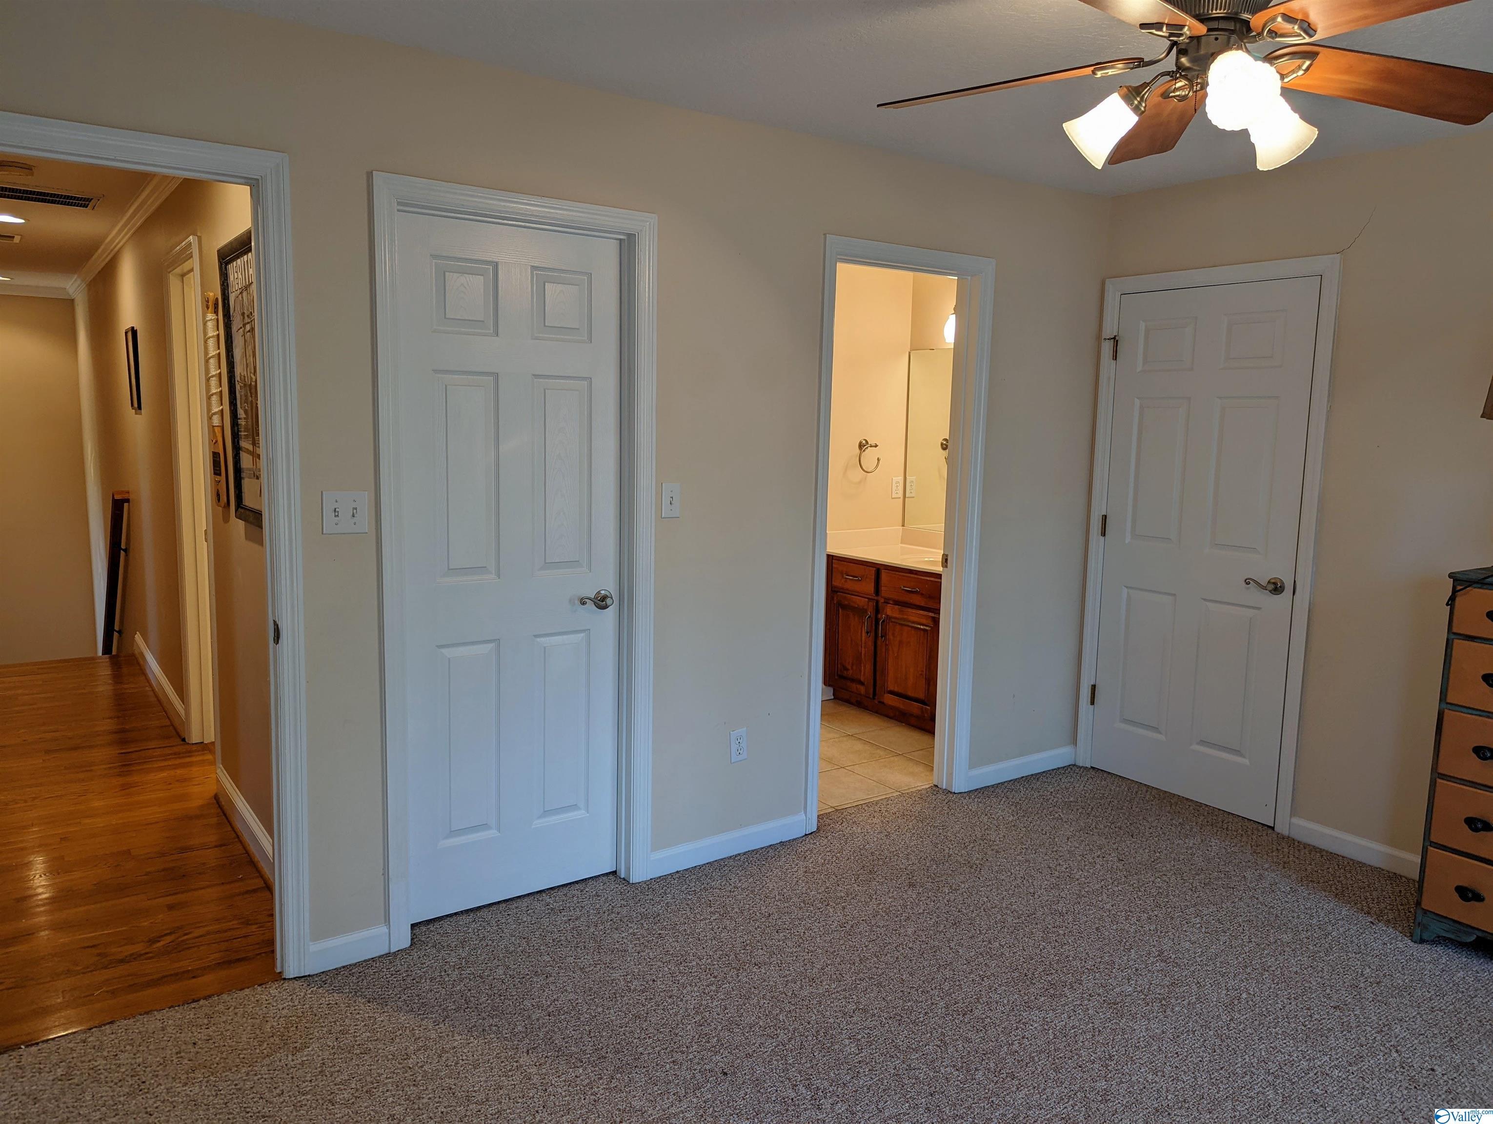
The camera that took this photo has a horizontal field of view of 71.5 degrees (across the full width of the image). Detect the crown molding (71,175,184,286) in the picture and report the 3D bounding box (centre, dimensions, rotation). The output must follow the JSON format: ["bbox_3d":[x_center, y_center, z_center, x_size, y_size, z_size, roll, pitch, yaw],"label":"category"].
[{"bbox_3d":[-3.419,-1.734,5.605,0.070,0.082,5.800,-4,9,-36],"label":"crown molding"}]

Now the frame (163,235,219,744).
[{"bbox_3d":[-2.201,-0.179,4.210,0.110,2.110,0.745,-4,9,-36],"label":"frame"}]

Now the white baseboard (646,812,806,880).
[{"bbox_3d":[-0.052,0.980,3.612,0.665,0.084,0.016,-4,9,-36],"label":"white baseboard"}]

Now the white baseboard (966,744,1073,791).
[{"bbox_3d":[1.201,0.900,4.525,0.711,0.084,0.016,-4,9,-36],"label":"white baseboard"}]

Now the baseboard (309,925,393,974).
[{"bbox_3d":[-1.092,1.056,2.856,0.212,0.084,0.016,-4,9,-36],"label":"baseboard"}]

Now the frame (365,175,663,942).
[{"bbox_3d":[-0.669,0.016,3.076,0.845,2.110,0.120,-4,9,-36],"label":"frame"}]

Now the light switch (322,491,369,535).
[{"bbox_3d":[-1.048,-0.128,2.713,0.114,0.114,0.014,-4,9,-36],"label":"light switch"}]

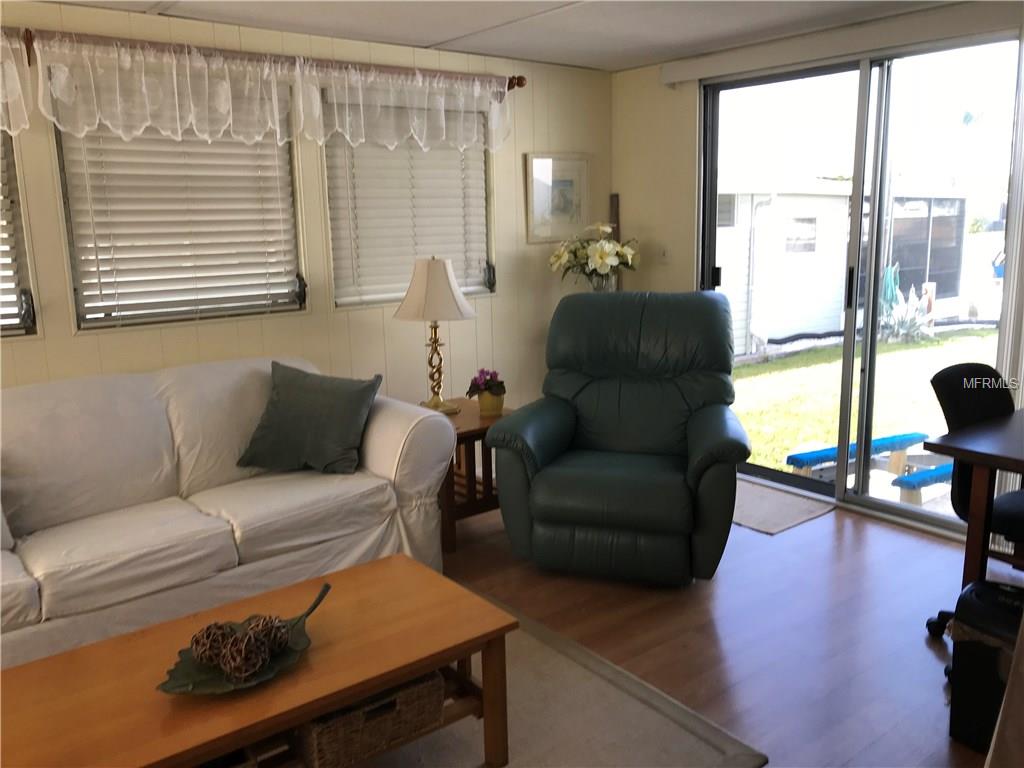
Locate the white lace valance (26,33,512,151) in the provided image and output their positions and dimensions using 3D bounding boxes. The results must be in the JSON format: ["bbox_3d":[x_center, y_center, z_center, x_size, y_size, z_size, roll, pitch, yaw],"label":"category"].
[{"bbox_3d":[-0.823,-1.177,3.473,2.065,0.360,0.080,-10,14,-37],"label":"white lace valance"}]

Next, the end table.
[{"bbox_3d":[-0.254,0.396,3.815,0.532,0.522,0.597,-10,14,-37],"label":"end table"}]

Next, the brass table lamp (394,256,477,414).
[{"bbox_3d":[-0.334,-0.221,3.632,0.360,0.668,0.360,-1,11,0],"label":"brass table lamp"}]

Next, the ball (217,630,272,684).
[{"bbox_3d":[-0.578,0.590,1.793,0.117,0.117,0.117,-1,11,0],"label":"ball"}]

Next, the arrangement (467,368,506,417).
[{"bbox_3d":[-0.107,0.034,3.555,0.170,0.195,0.165,-1,11,0],"label":"arrangement"}]

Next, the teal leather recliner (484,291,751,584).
[{"bbox_3d":[0.510,0.166,3.504,0.950,1.060,0.960,2,12,17],"label":"teal leather recliner"}]

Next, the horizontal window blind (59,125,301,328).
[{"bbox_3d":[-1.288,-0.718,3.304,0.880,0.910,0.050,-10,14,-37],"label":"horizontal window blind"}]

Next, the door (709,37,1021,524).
[{"bbox_3d":[1.587,-0.423,3.829,0.120,2.040,1.780,-10,14,-37],"label":"door"}]

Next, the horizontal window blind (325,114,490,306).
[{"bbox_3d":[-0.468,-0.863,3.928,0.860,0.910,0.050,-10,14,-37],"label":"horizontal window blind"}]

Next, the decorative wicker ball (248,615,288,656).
[{"bbox_3d":[-0.522,0.539,1.776,0.097,0.095,0.097,-1,11,0],"label":"decorative wicker ball"}]

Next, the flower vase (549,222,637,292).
[{"bbox_3d":[0.438,-0.571,4.394,0.460,0.560,0.420,0,11,6],"label":"flower vase"}]

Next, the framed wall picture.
[{"bbox_3d":[0.256,-0.993,4.422,0.435,0.465,0.030,-10,18,-37],"label":"framed wall picture"}]

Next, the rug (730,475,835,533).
[{"bbox_3d":[1.098,0.567,4.113,0.522,0.012,0.800,-10,14,-37],"label":"rug"}]

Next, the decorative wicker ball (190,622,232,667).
[{"bbox_3d":[-0.672,0.584,1.857,0.107,0.107,0.107,-1,11,0],"label":"decorative wicker ball"}]

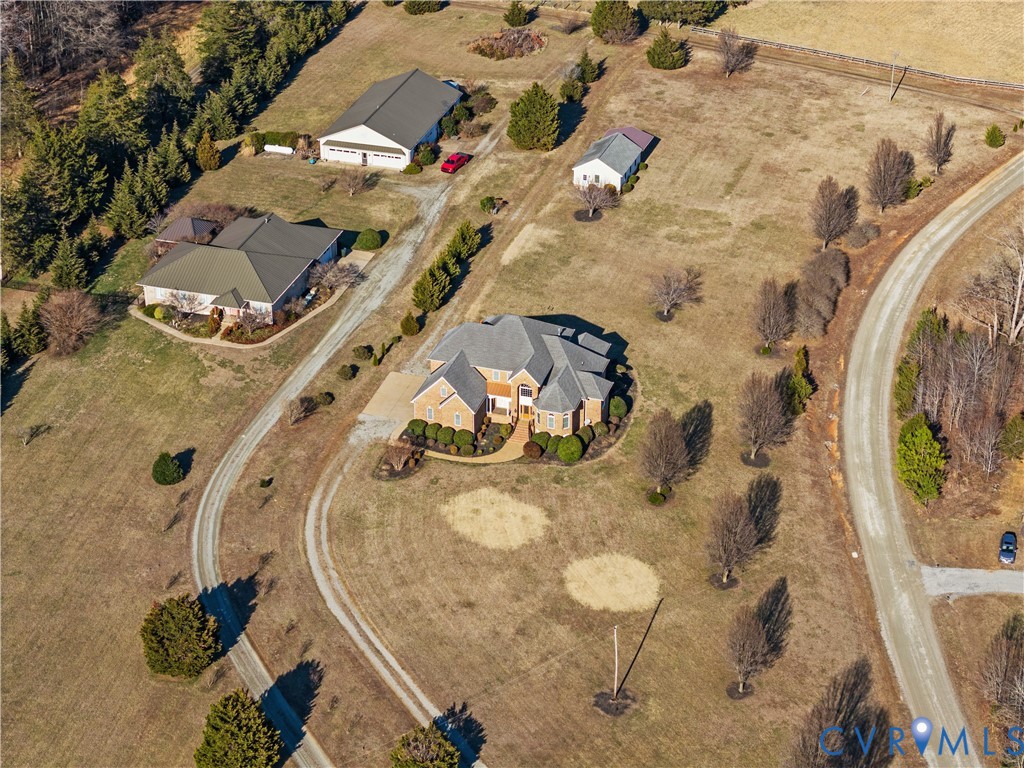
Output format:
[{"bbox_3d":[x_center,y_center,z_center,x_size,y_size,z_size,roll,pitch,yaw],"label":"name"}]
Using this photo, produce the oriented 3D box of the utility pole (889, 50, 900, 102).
[{"bbox_3d":[64.010,-51.680,348.180,0.890,9.030,0.450,0,30,0],"label":"utility pole"}]

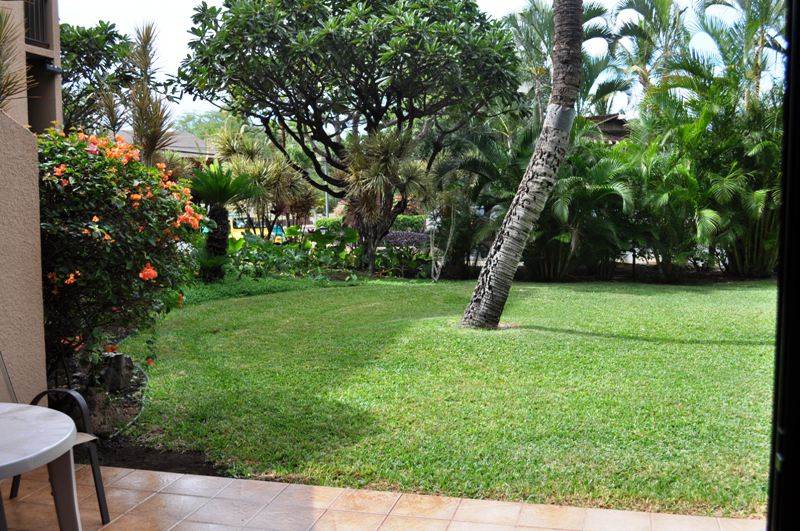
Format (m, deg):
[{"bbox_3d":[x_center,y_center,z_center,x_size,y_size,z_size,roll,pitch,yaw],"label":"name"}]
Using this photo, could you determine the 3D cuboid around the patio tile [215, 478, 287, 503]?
[{"bbox_3d":[-0.771,1.191,4.543,0.305,0.015,0.293,1,5,14],"label":"patio tile"}]

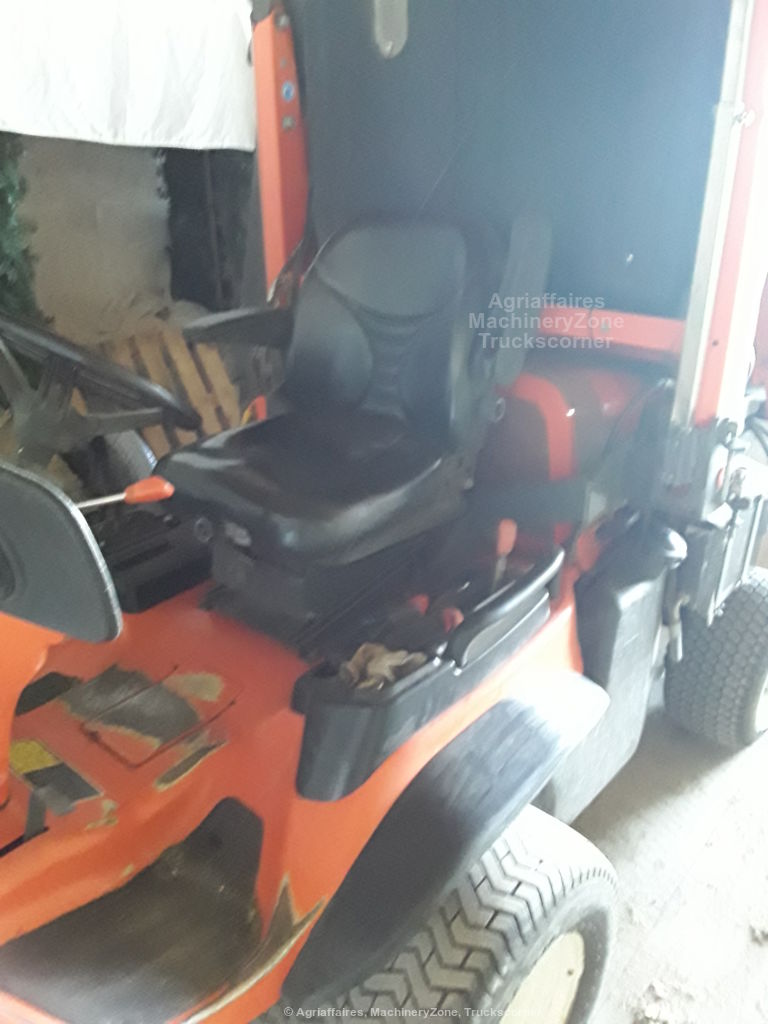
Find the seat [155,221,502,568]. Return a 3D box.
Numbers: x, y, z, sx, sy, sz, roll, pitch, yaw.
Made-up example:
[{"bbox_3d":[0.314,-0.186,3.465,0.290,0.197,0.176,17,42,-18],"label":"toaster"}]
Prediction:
[{"bbox_3d":[-0.118,-0.274,1.502,0.530,0.556,0.564,19,29,40],"label":"seat"}]

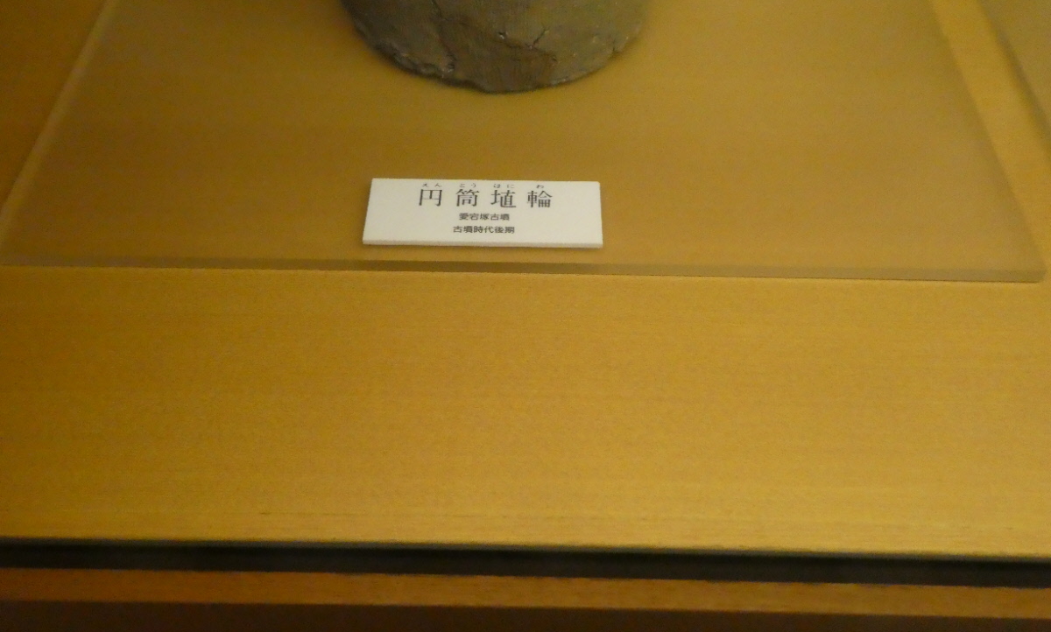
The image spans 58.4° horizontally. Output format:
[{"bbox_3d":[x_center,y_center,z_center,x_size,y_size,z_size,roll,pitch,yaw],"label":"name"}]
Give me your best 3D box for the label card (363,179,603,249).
[{"bbox_3d":[-0.025,-0.065,0.586,0.145,0.004,0.053,1,52,0],"label":"label card"}]

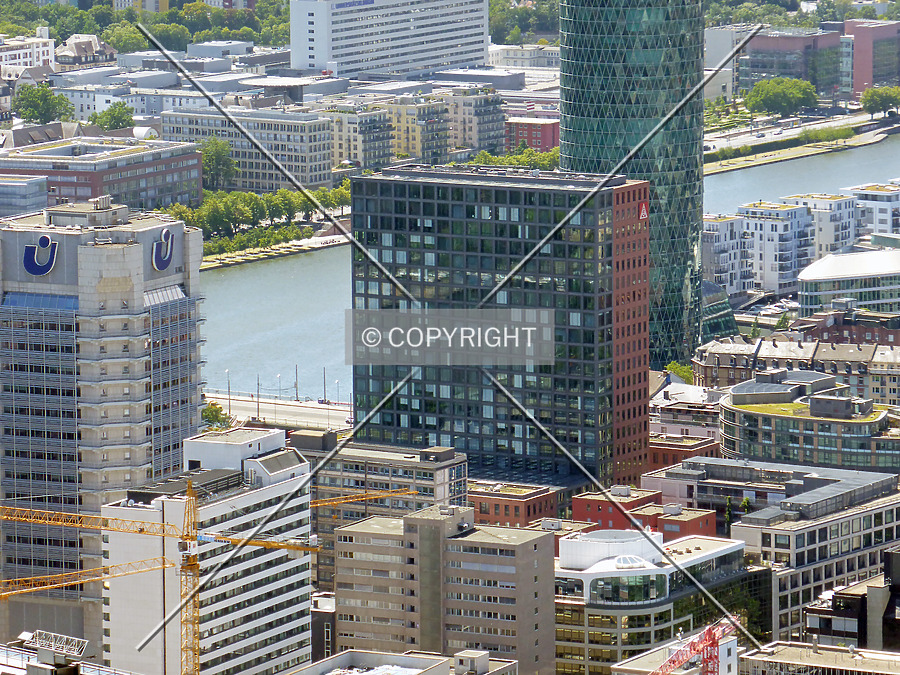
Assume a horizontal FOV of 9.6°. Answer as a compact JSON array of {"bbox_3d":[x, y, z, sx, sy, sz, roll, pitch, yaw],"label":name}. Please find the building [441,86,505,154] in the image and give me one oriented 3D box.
[{"bbox_3d":[6.360,-78.430,1995.860,21.000,28.920,20.500,5,9,34],"label":"building"}]

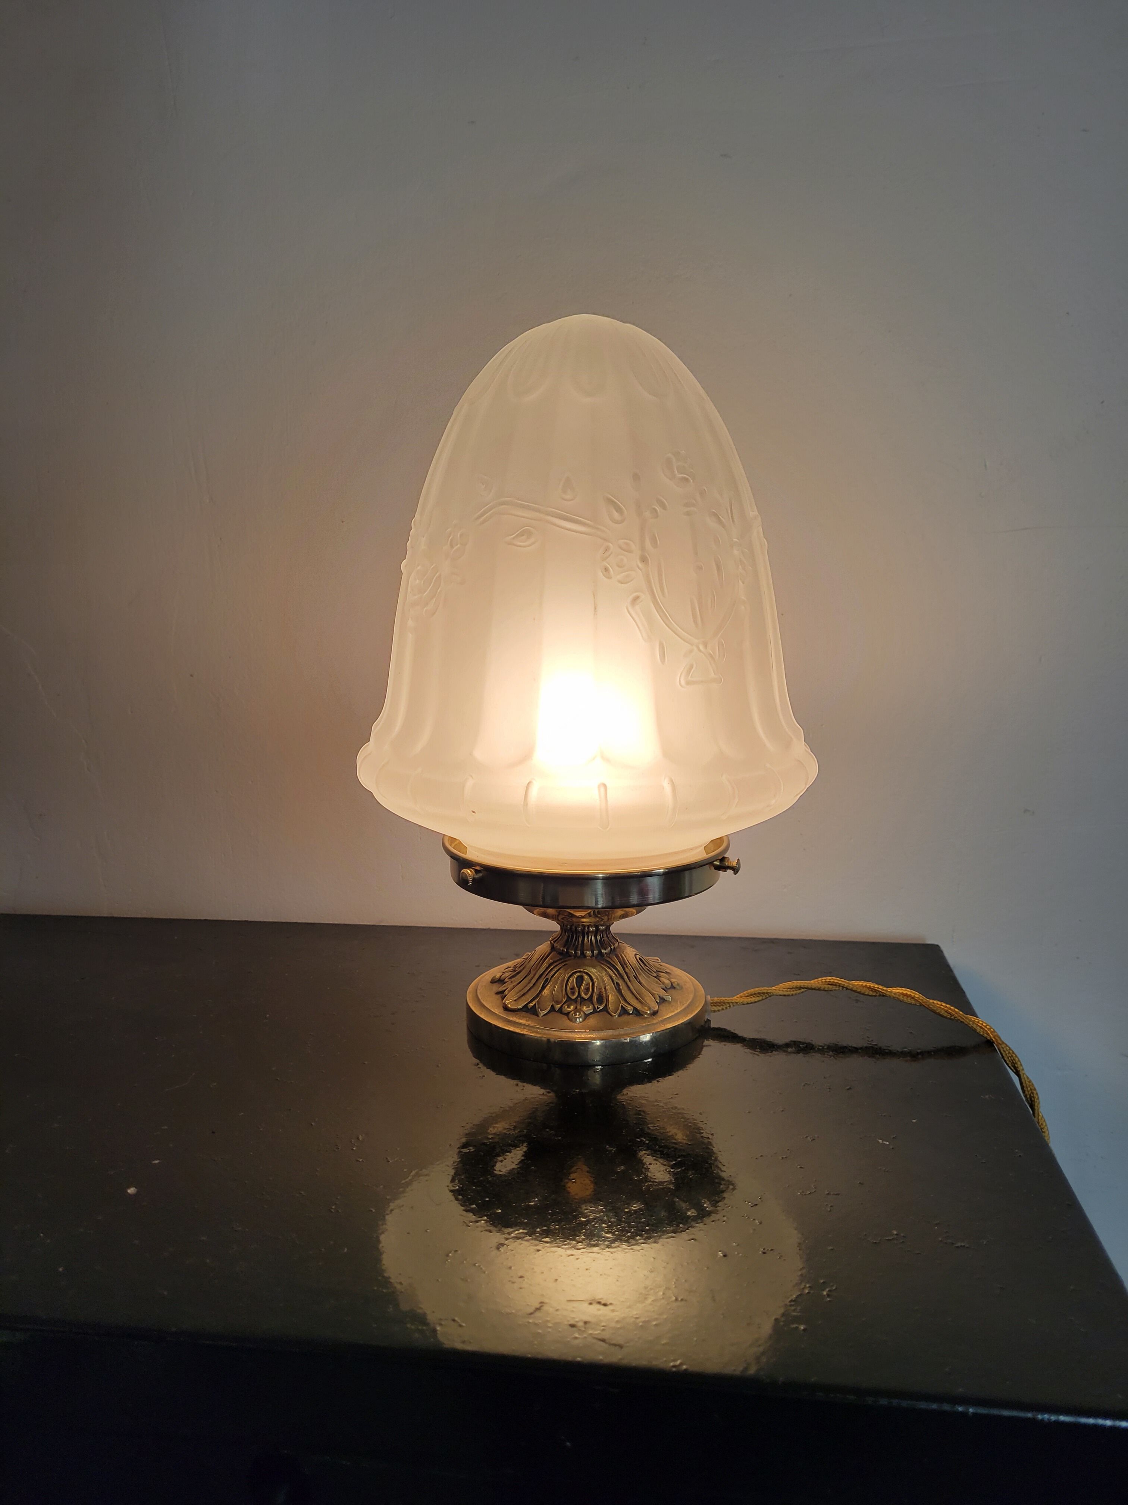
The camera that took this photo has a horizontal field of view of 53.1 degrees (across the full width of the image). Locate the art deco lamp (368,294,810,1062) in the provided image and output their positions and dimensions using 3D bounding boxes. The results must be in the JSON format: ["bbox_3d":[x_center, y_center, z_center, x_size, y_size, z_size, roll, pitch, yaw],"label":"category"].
[{"bbox_3d":[0.010,-0.030,0.494,0.199,0.305,0.199,0,10,1],"label":"art deco lamp"}]

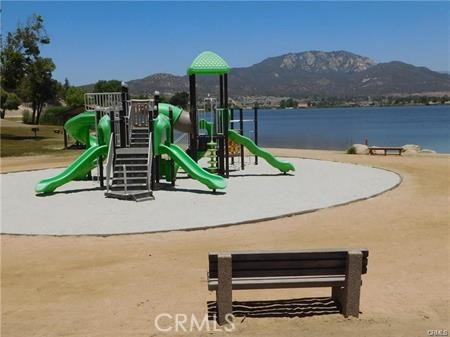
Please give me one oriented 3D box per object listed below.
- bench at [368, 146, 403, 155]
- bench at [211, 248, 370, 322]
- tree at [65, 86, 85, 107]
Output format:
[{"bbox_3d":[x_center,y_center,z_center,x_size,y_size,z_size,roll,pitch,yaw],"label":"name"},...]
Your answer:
[{"bbox_3d":[8.091,-0.882,26.200,1.720,0.430,0.450,-1,7,-5],"label":"bench"},{"bbox_3d":[0.723,1.333,6.218,1.830,0.810,0.610,-1,7,-5],"label":"bench"},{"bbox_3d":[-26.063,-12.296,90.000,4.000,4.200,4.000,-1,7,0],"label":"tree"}]

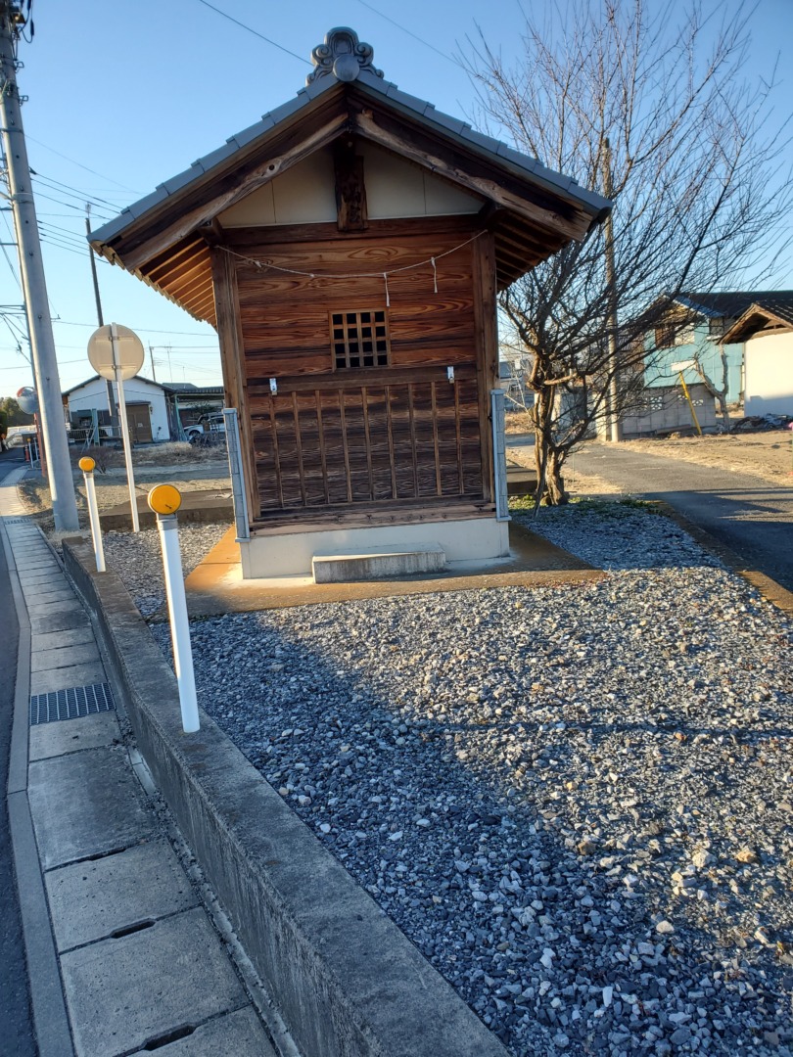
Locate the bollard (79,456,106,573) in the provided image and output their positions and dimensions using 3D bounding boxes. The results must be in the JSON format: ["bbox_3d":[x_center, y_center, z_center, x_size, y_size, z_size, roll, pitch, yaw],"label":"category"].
[{"bbox_3d":[-2.414,-0.110,6.358,0.120,0.920,0.080,-6,10,-16],"label":"bollard"}]

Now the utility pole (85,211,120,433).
[{"bbox_3d":[-15.099,-10.465,41.056,0.320,11.530,0.320,-4,9,-4],"label":"utility pole"}]

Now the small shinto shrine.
[{"bbox_3d":[-0.391,-1.693,7.175,3.380,3.550,4.000,-4,9,-4],"label":"small shinto shrine"}]

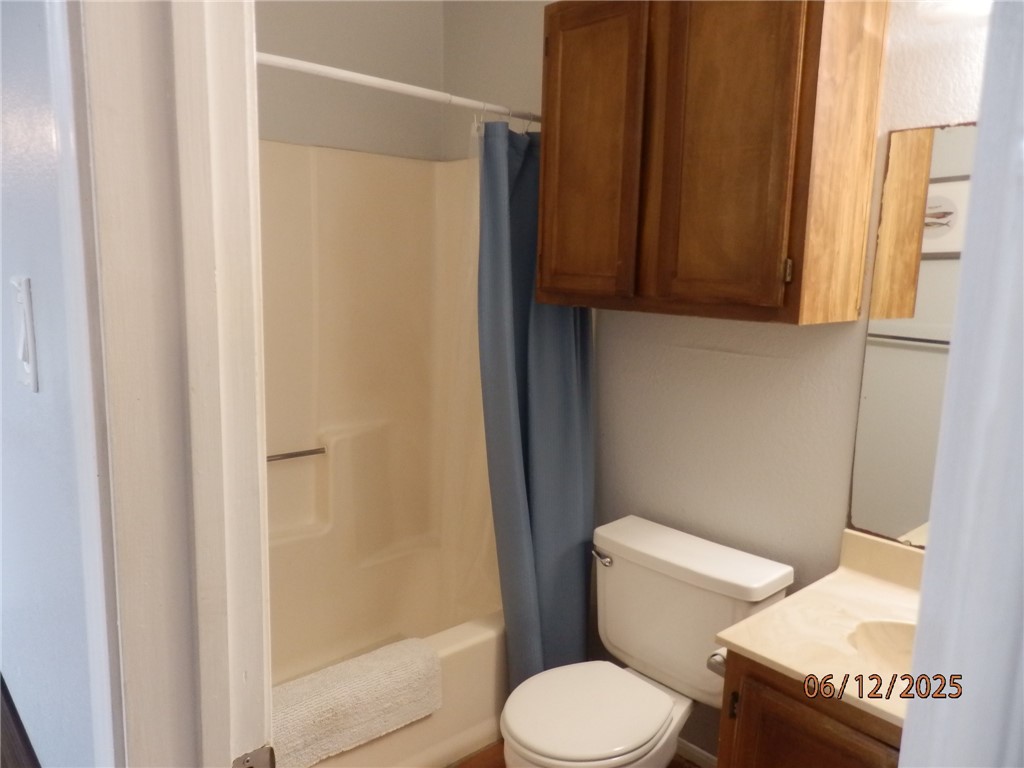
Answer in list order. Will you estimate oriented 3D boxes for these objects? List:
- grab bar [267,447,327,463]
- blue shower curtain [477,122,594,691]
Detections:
[{"bbox_3d":[-0.841,0.261,2.528,0.440,0.021,0.025,-6,12,-42],"label":"grab bar"},{"bbox_3d":[0.090,0.170,2.220,0.430,1.790,0.130,-6,12,-42],"label":"blue shower curtain"}]

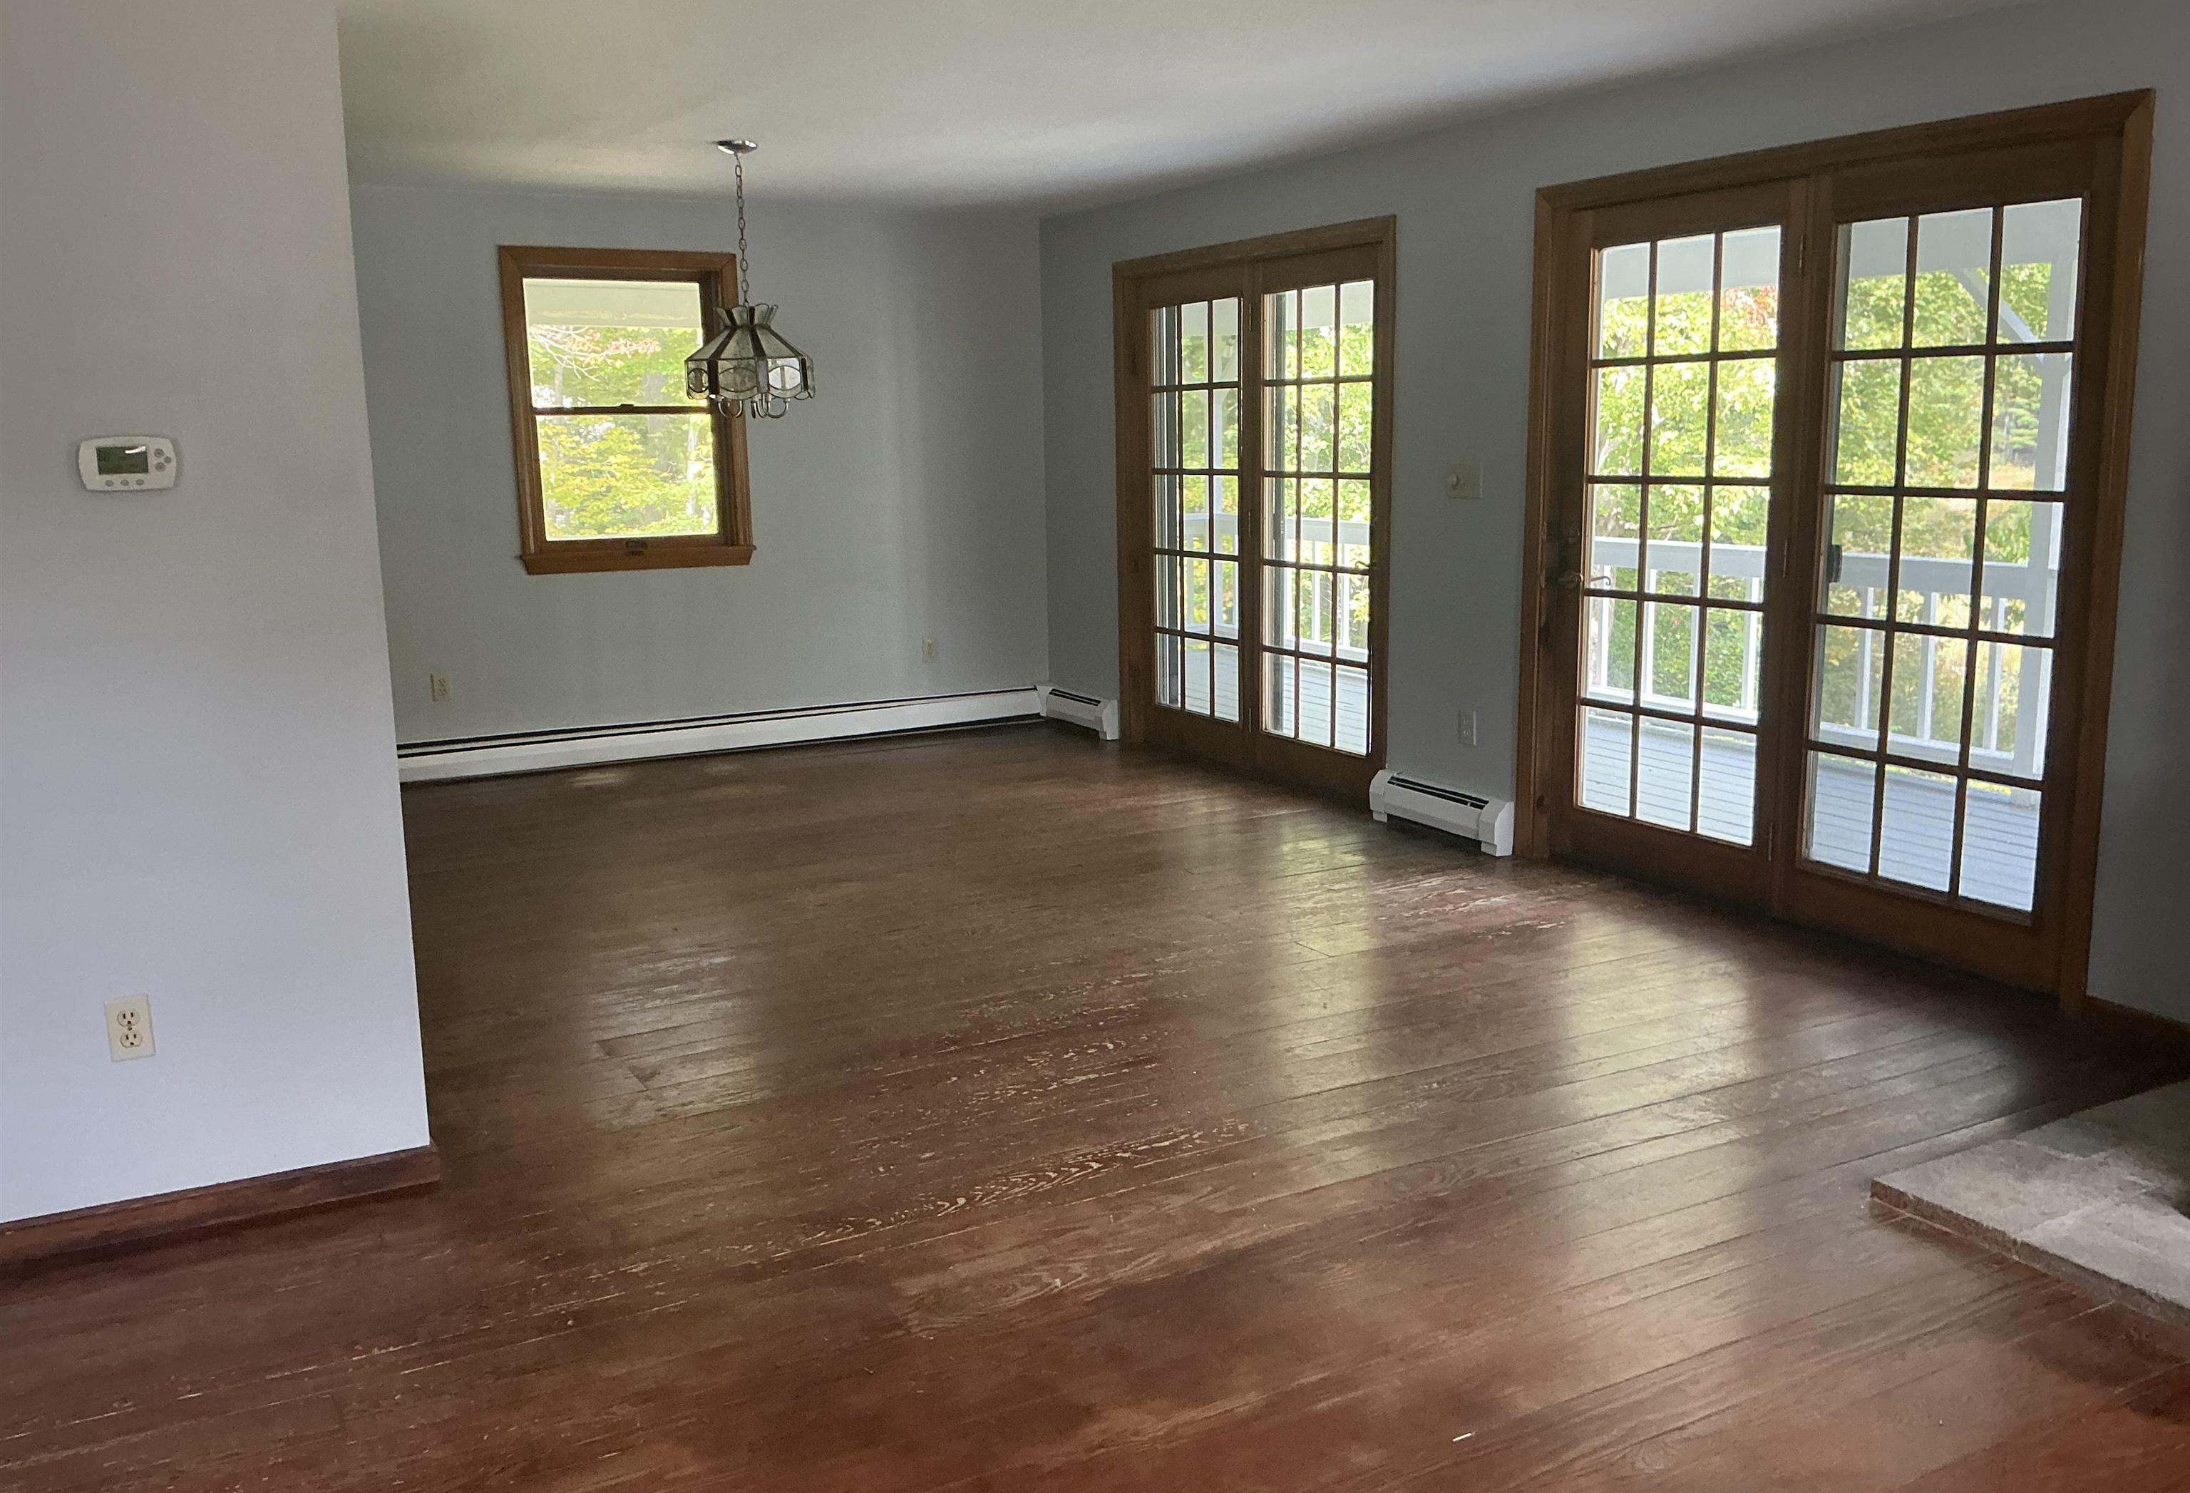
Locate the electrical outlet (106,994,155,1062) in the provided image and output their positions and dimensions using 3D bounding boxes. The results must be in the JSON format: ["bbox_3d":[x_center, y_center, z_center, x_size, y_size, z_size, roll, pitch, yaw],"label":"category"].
[{"bbox_3d":[-1.740,0.508,3.197,0.070,0.114,0.008,-7,12,-30],"label":"electrical outlet"}]

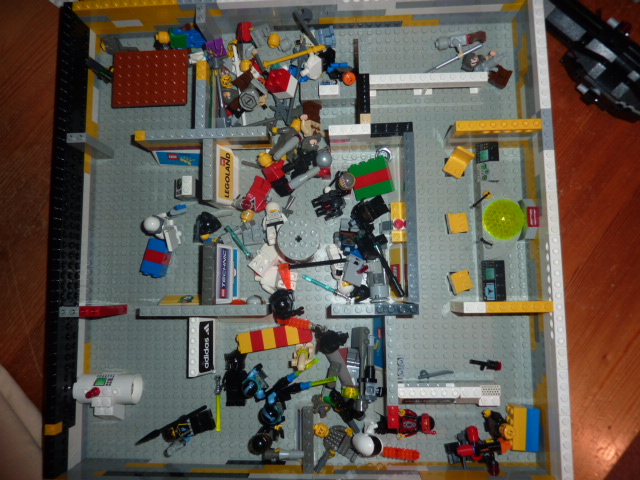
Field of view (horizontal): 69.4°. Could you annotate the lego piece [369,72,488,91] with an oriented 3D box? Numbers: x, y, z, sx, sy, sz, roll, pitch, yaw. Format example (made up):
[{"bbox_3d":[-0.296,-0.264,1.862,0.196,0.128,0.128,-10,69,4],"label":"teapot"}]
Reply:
[{"bbox_3d":[0.089,-0.132,0.380,0.096,0.011,0.008,0,84,3],"label":"lego piece"}]

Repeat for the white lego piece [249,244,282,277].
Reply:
[{"bbox_3d":[-0.044,0.017,0.383,0.017,0.011,0.025,42,88,5],"label":"white lego piece"}]

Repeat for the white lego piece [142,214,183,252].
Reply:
[{"bbox_3d":[-0.128,-0.005,0.378,0.018,0.042,0.026,-15,84,1],"label":"white lego piece"}]

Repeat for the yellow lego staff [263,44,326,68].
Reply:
[{"bbox_3d":[-0.021,-0.158,0.398,0.056,0.005,0.005,-11,84,12],"label":"yellow lego staff"}]

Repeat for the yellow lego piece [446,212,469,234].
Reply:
[{"bbox_3d":[0.114,-0.014,0.375,0.016,0.018,0.016,-8,84,2],"label":"yellow lego piece"}]

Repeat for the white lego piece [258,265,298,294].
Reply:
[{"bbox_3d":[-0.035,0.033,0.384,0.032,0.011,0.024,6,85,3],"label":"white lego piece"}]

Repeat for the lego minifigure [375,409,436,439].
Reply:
[{"bbox_3d":[0.068,0.146,0.366,0.047,0.013,0.024,-2,84,3],"label":"lego minifigure"}]

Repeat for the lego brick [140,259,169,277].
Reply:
[{"bbox_3d":[-0.138,0.024,0.387,0.016,0.016,0.011,14,85,4],"label":"lego brick"}]

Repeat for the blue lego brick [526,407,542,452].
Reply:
[{"bbox_3d":[0.164,0.147,0.363,0.010,0.016,0.032,4,85,3],"label":"blue lego brick"}]

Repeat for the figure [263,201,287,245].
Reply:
[{"bbox_3d":[-0.037,-0.014,0.377,0.019,0.011,0.038,9,121,3],"label":"figure"}]

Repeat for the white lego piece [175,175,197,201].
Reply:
[{"bbox_3d":[-0.114,-0.044,0.387,0.016,0.011,0.016,-1,84,3],"label":"white lego piece"}]

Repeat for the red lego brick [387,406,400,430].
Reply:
[{"bbox_3d":[0.053,0.127,0.334,0.008,0.011,0.016,-1,84,3],"label":"red lego brick"}]

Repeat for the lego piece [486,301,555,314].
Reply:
[{"bbox_3d":[0.144,0.049,0.337,0.048,0.011,0.008,-1,84,3],"label":"lego piece"}]

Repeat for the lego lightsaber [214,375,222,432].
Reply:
[{"bbox_3d":[-0.083,0.135,0.380,0.005,0.005,0.044,-1,84,3],"label":"lego lightsaber"}]

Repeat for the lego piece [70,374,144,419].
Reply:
[{"bbox_3d":[-0.174,0.130,0.376,0.051,0.027,0.040,-1,84,3],"label":"lego piece"}]

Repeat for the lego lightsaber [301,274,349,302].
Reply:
[{"bbox_3d":[0.006,0.040,0.381,0.045,0.004,0.004,27,86,5],"label":"lego lightsaber"}]

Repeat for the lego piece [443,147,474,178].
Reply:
[{"bbox_3d":[0.113,-0.063,0.381,0.016,0.017,0.018,31,87,5],"label":"lego piece"}]

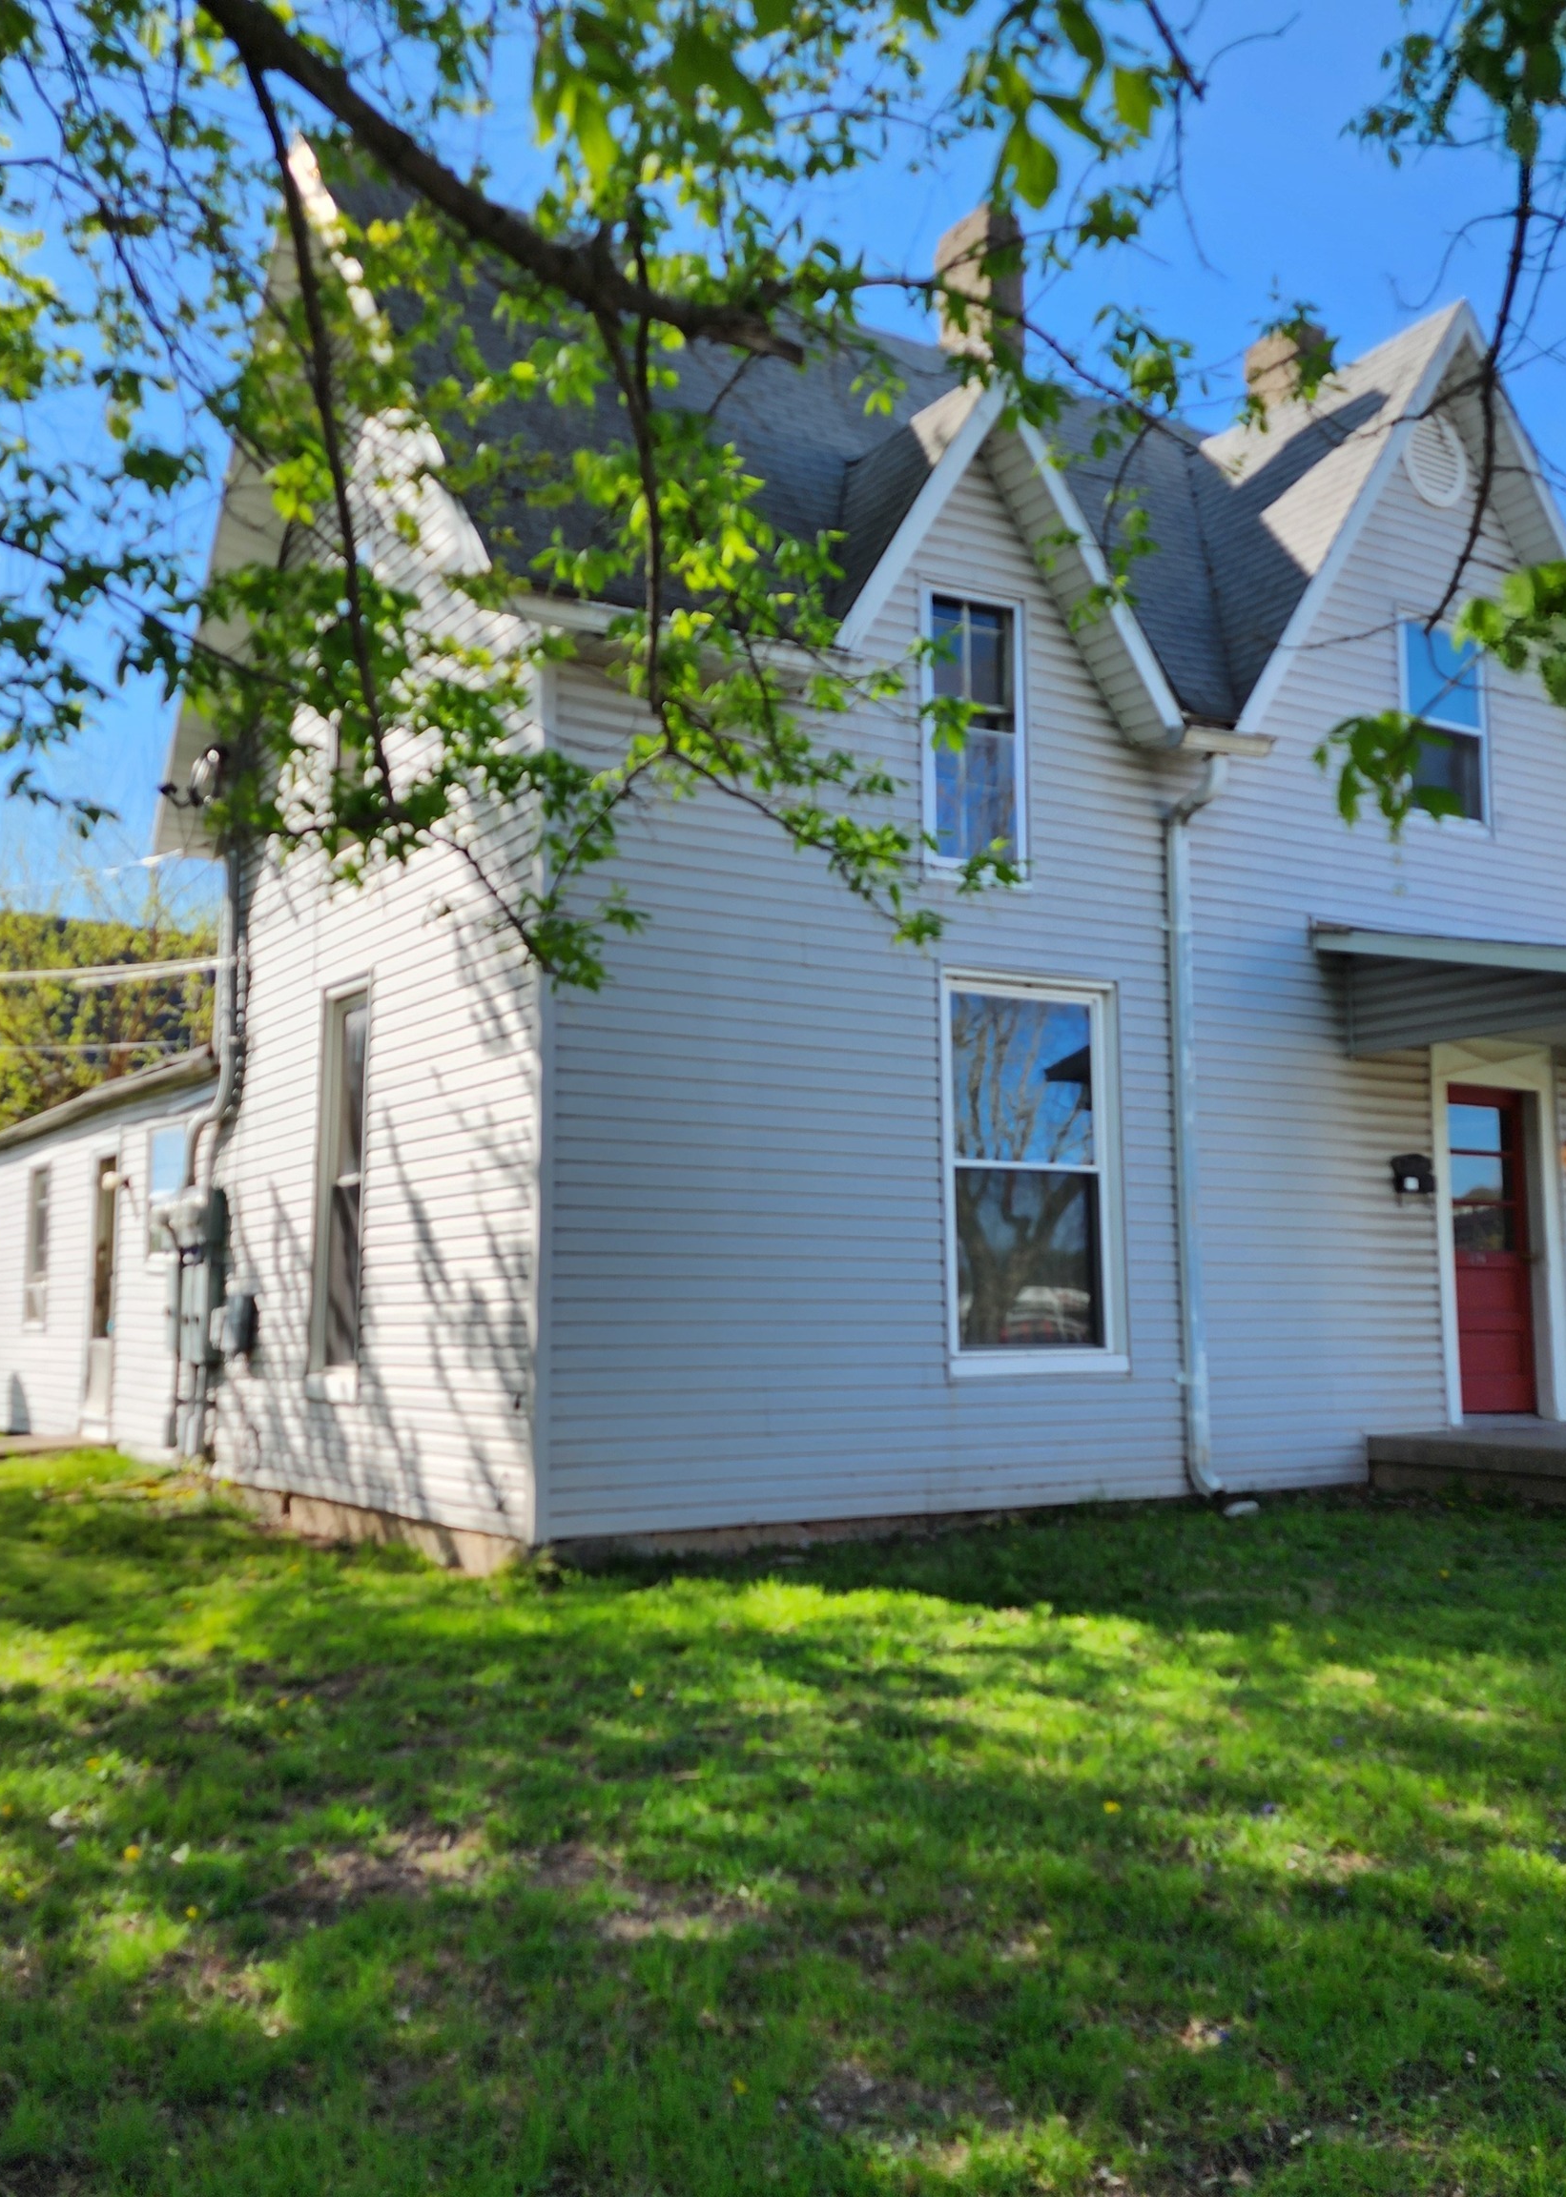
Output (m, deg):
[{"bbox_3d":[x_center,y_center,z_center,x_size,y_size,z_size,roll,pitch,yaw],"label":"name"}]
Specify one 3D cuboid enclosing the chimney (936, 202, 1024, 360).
[{"bbox_3d":[1.404,-5.638,13.842,0.304,1.183,0.625,4,-8,-32],"label":"chimney"}]

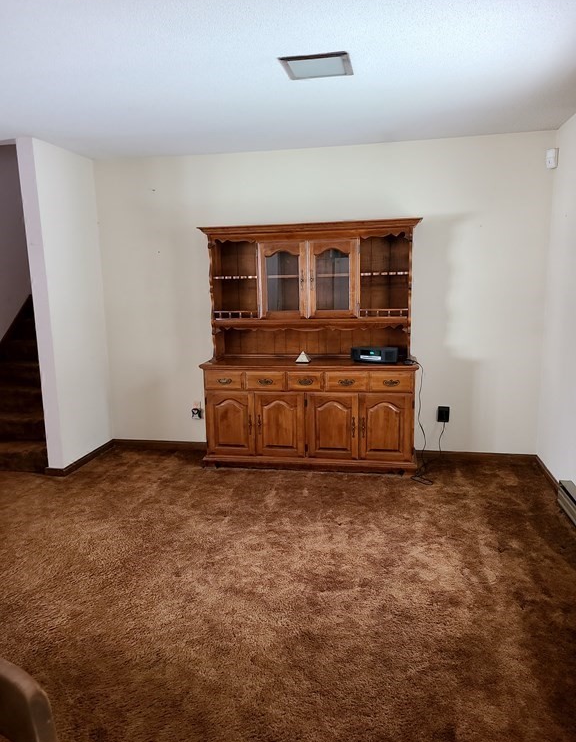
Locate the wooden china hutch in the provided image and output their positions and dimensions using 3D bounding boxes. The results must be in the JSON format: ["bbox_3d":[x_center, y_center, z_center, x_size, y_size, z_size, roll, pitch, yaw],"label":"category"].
[{"bbox_3d":[0.169,-0.189,4.514,1.688,1.865,0.446,1,10,11],"label":"wooden china hutch"}]

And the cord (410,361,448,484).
[{"bbox_3d":[1.074,0.347,4.364,0.337,0.840,0.611,1,10,11],"label":"cord"}]

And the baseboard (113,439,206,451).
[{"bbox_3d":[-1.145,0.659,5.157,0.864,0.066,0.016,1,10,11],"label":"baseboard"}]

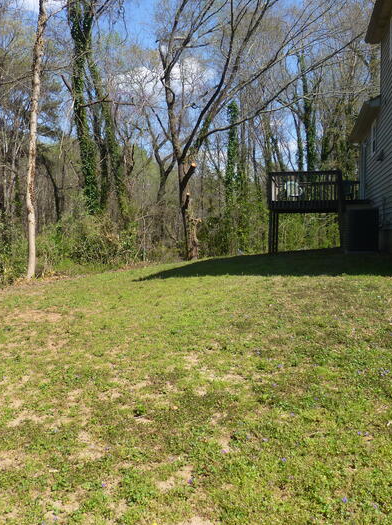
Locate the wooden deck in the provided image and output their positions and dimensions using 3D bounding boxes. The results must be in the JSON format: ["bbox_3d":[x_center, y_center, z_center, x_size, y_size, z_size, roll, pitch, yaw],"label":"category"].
[{"bbox_3d":[4.247,-1.658,16.911,3.180,2.620,3.650,1,4,13],"label":"wooden deck"}]

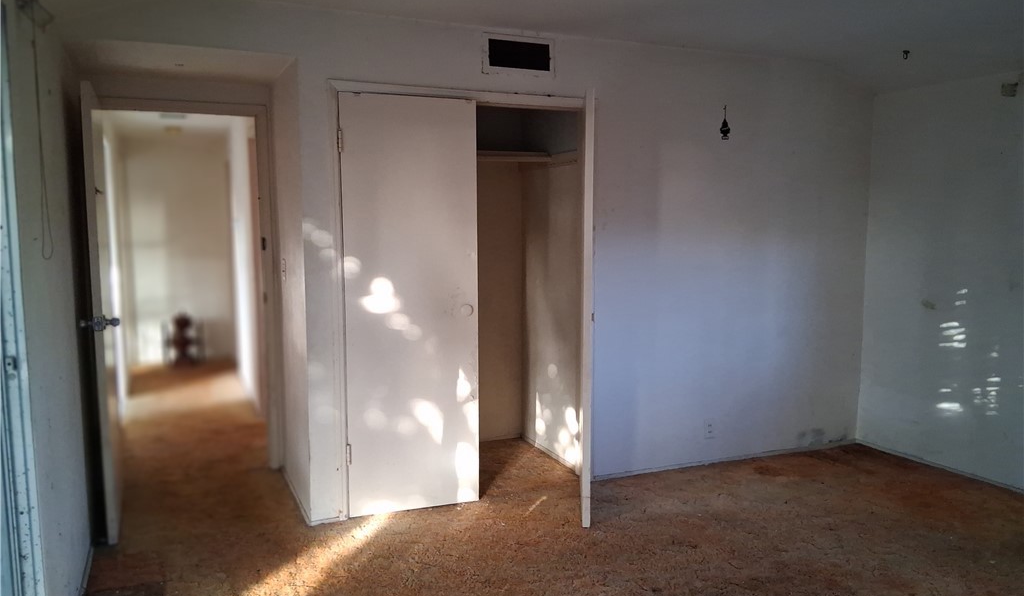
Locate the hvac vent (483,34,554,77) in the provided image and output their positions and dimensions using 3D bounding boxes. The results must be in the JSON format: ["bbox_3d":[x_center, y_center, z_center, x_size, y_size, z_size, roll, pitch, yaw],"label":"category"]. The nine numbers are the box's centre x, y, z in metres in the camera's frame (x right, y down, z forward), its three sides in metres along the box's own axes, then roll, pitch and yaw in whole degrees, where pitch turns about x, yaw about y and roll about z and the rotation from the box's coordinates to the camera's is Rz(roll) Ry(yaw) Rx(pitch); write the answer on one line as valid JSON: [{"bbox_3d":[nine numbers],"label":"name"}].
[{"bbox_3d":[0.040,-1.219,3.872,0.403,0.199,0.040,-2,6,-24],"label":"hvac vent"}]

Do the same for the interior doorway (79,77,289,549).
[{"bbox_3d":[-1.628,0.011,3.898,0.900,2.083,0.857,-2,6,-24],"label":"interior doorway"}]

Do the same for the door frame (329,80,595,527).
[{"bbox_3d":[-0.179,0.011,3.873,1.410,2.090,0.200,-3,6,-23],"label":"door frame"}]

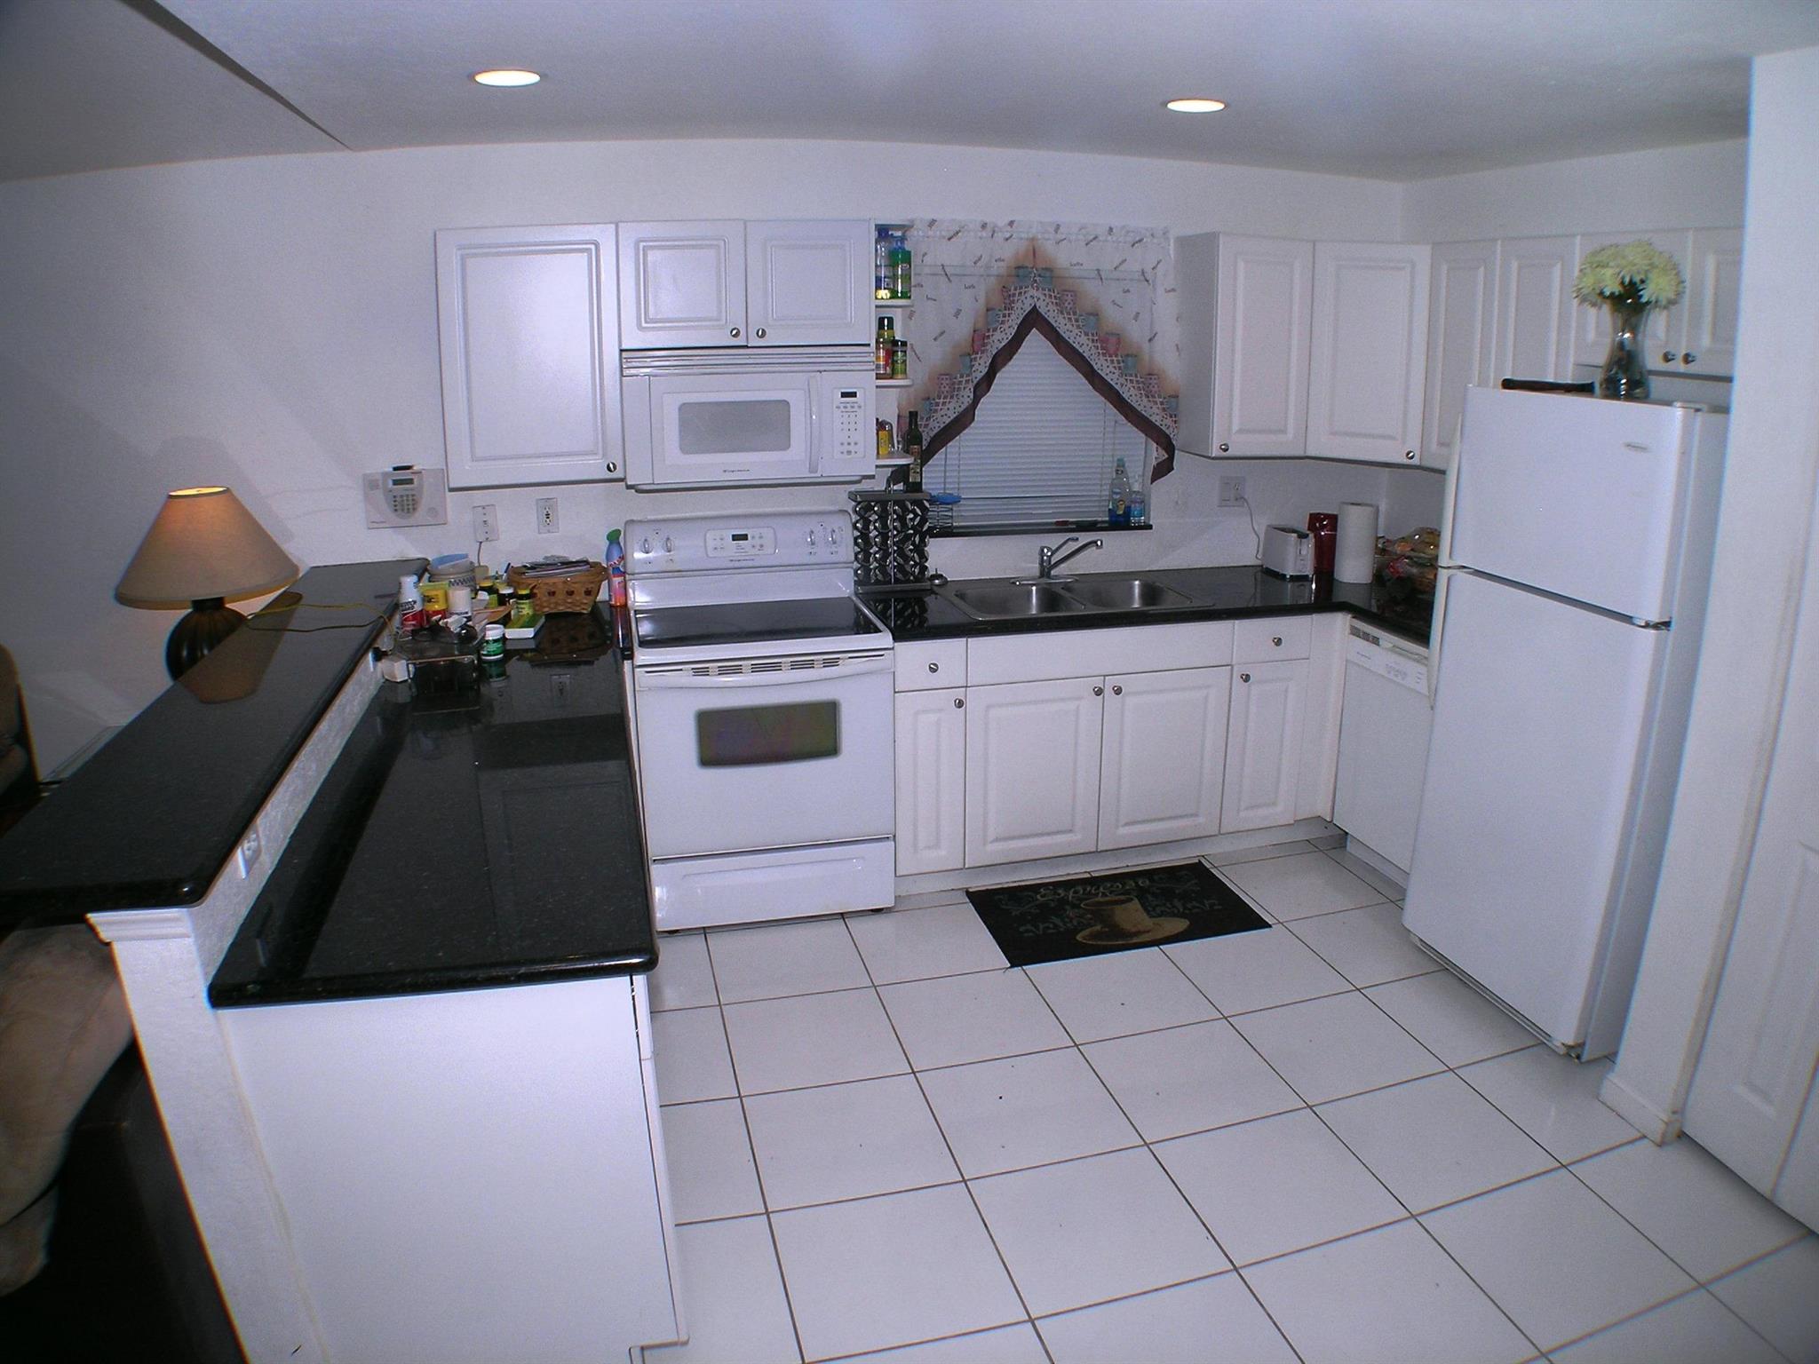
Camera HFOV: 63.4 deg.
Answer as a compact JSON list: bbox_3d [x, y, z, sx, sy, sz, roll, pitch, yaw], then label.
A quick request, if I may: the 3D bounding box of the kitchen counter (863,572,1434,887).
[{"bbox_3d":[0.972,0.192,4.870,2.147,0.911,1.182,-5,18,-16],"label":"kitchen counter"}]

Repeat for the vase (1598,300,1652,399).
[{"bbox_3d":[1.734,-0.815,3.585,0.133,0.236,0.133,-5,18,-16],"label":"vase"}]

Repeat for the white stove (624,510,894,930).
[{"bbox_3d":[-0.481,0.107,4.668,0.749,1.177,0.648,-4,18,-14],"label":"white stove"}]

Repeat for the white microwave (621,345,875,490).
[{"bbox_3d":[-0.521,-0.834,4.497,0.750,0.394,0.394,-5,18,-16],"label":"white microwave"}]

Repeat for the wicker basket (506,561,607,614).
[{"bbox_3d":[-1.101,-0.280,4.614,0.295,0.138,0.192,-4,18,-14],"label":"wicker basket"}]

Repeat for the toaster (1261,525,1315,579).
[{"bbox_3d":[1.325,-0.462,5.177,0.118,0.166,0.227,-4,18,-14],"label":"toaster"}]

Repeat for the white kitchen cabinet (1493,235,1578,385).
[{"bbox_3d":[1.898,-0.914,4.206,0.325,0.709,0.345,-5,18,-16],"label":"white kitchen cabinet"}]

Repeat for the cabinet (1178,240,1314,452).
[{"bbox_3d":[1.107,-1.132,4.912,0.320,0.724,0.312,-4,18,-14],"label":"cabinet"}]

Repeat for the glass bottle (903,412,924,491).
[{"bbox_3d":[0.018,-0.750,4.798,0.061,0.261,0.061,-4,18,-14],"label":"glass bottle"}]

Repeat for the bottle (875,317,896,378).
[{"bbox_3d":[-0.071,-1.034,4.540,0.063,0.184,0.063,-4,18,-14],"label":"bottle"}]

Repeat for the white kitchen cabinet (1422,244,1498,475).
[{"bbox_3d":[1.804,-1.007,4.498,0.325,0.709,0.296,-5,18,-16],"label":"white kitchen cabinet"}]

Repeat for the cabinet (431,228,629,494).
[{"bbox_3d":[-1.112,-0.956,4.303,0.483,0.719,0.330,-5,18,-16],"label":"cabinet"}]

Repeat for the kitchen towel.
[{"bbox_3d":[1.548,-0.492,5.091,0.128,0.276,0.128,-4,18,-14],"label":"kitchen towel"}]

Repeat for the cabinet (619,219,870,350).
[{"bbox_3d":[-0.523,-1.201,4.414,0.747,0.355,0.330,-5,18,-16],"label":"cabinet"}]

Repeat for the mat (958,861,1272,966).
[{"bbox_3d":[0.652,0.717,4.673,0.857,0.012,0.502,-4,18,-13],"label":"mat"}]

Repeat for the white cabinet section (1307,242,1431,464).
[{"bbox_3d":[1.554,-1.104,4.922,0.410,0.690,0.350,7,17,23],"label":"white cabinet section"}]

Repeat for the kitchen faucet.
[{"bbox_3d":[0.559,-0.427,5.077,0.207,0.153,0.059,1,18,3],"label":"kitchen faucet"}]

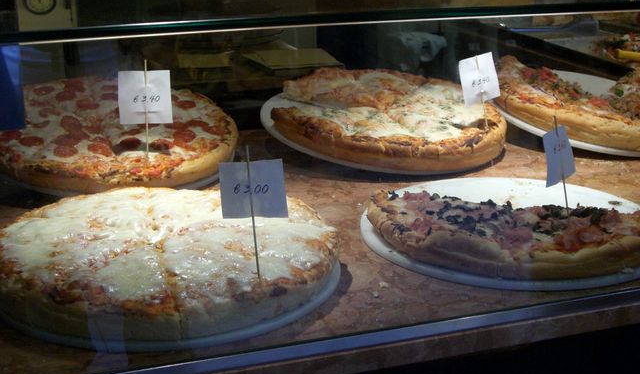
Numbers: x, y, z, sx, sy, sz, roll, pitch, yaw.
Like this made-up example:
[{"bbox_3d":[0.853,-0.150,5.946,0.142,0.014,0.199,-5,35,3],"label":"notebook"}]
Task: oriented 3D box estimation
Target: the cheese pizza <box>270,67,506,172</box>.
[{"bbox_3d":[0.110,-0.115,1.636,0.374,0.037,0.374,8,24,3],"label":"cheese pizza"}]

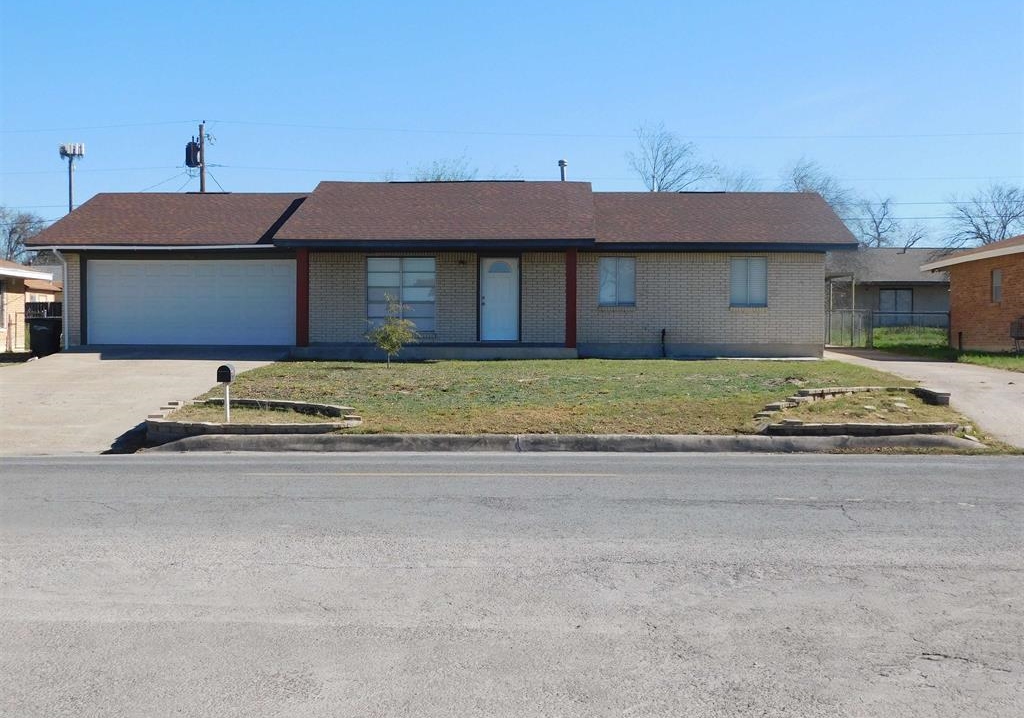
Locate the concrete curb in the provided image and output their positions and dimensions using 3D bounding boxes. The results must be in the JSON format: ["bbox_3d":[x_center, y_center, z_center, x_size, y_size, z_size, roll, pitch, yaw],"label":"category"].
[{"bbox_3d":[0.689,1.112,17.654,10.984,0.230,0.350,0,1,1],"label":"concrete curb"}]

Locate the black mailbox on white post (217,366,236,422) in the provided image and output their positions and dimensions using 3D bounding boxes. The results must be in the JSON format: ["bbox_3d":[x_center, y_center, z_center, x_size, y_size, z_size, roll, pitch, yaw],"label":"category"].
[{"bbox_3d":[-3.871,0.480,18.050,0.200,0.788,0.460,0,1,-4],"label":"black mailbox on white post"}]

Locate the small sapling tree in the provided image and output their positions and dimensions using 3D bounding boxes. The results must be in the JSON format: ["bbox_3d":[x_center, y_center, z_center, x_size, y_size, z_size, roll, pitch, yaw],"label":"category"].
[{"bbox_3d":[-2.652,-0.605,29.300,1.150,1.585,1.100,0,1,0],"label":"small sapling tree"}]

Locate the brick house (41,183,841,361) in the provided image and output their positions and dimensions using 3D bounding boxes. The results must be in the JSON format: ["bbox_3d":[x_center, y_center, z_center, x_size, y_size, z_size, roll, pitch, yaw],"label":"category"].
[{"bbox_3d":[-1.606,-2.462,36.014,19.793,4.769,10.550,0,1,2],"label":"brick house"}]

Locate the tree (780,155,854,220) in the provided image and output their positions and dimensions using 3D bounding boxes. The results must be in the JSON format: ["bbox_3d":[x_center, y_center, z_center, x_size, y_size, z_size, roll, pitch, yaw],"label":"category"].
[{"bbox_3d":[13.226,-4.816,57.980,4.200,7.924,4.200,0,1,0],"label":"tree"}]

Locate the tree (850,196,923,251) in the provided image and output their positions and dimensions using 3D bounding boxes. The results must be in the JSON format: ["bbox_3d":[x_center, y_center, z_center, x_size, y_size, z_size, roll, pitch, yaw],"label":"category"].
[{"bbox_3d":[22.628,-5.706,79.988,4.300,7.997,4.100,0,1,0],"label":"tree"}]

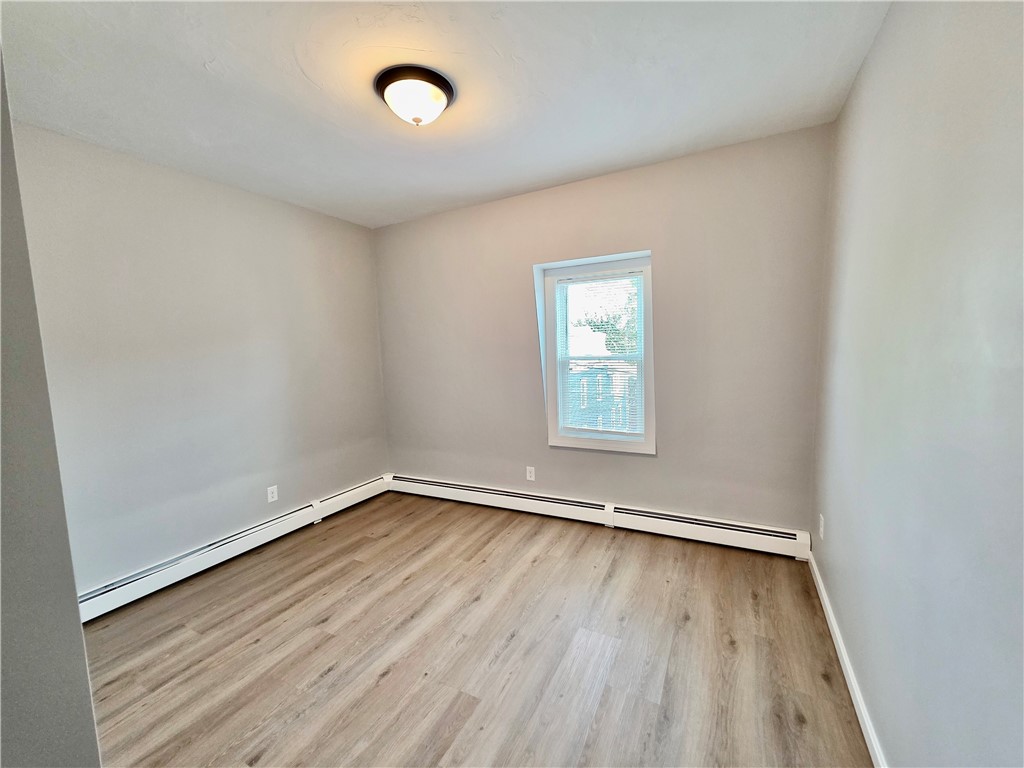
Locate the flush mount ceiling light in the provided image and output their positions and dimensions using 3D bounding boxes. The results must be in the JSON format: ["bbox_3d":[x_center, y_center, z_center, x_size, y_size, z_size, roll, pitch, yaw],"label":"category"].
[{"bbox_3d":[-0.417,-1.203,1.689,0.330,0.133,0.330,-2,6,0],"label":"flush mount ceiling light"}]

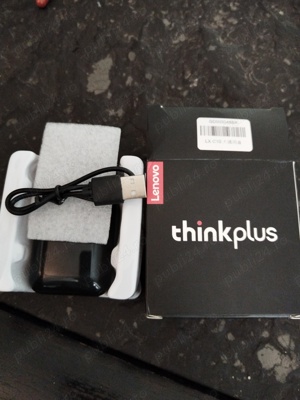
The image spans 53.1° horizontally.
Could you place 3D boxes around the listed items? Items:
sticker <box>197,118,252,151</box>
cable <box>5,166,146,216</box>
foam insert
[{"bbox_3d":[0.042,-0.036,0.168,0.031,0.001,0.021,2,75,1],"label":"sticker"},{"bbox_3d":[-0.041,-0.005,0.164,0.075,0.011,0.021,-6,80,-1],"label":"cable"},{"bbox_3d":[-0.041,-0.010,0.169,0.043,0.003,0.067,5,80,1],"label":"foam insert"}]

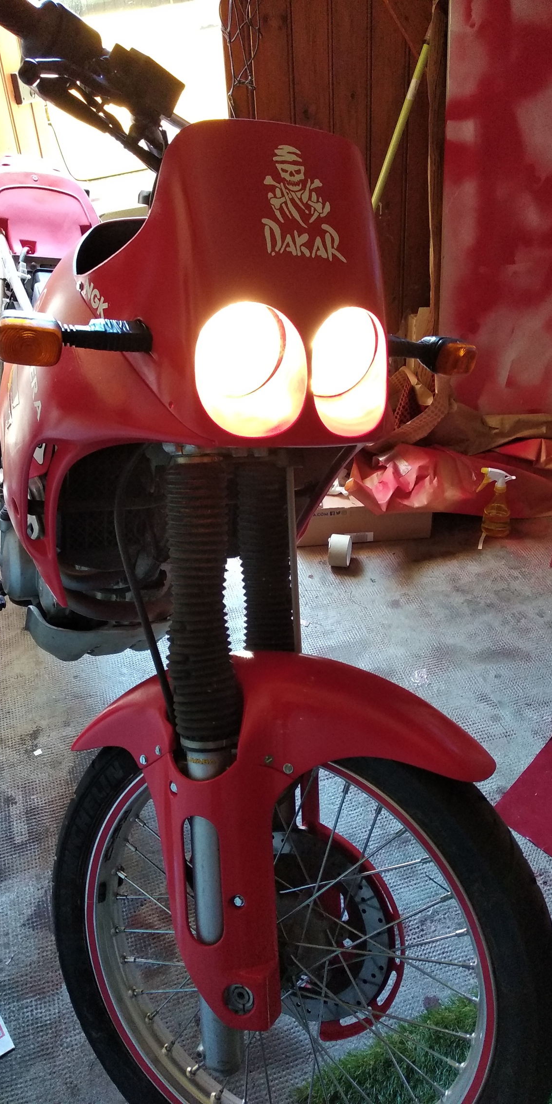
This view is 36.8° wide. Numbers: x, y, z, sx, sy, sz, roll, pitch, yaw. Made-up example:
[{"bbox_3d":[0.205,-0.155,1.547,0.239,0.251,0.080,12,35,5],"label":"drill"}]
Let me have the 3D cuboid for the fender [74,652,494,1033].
[{"bbox_3d":[-0.022,0.328,1.056,0.560,0.430,0.255,13,10,22],"label":"fender"}]

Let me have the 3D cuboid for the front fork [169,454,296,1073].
[{"bbox_3d":[-0.032,0.213,1.052,0.085,0.805,0.255,0,5,24],"label":"front fork"}]

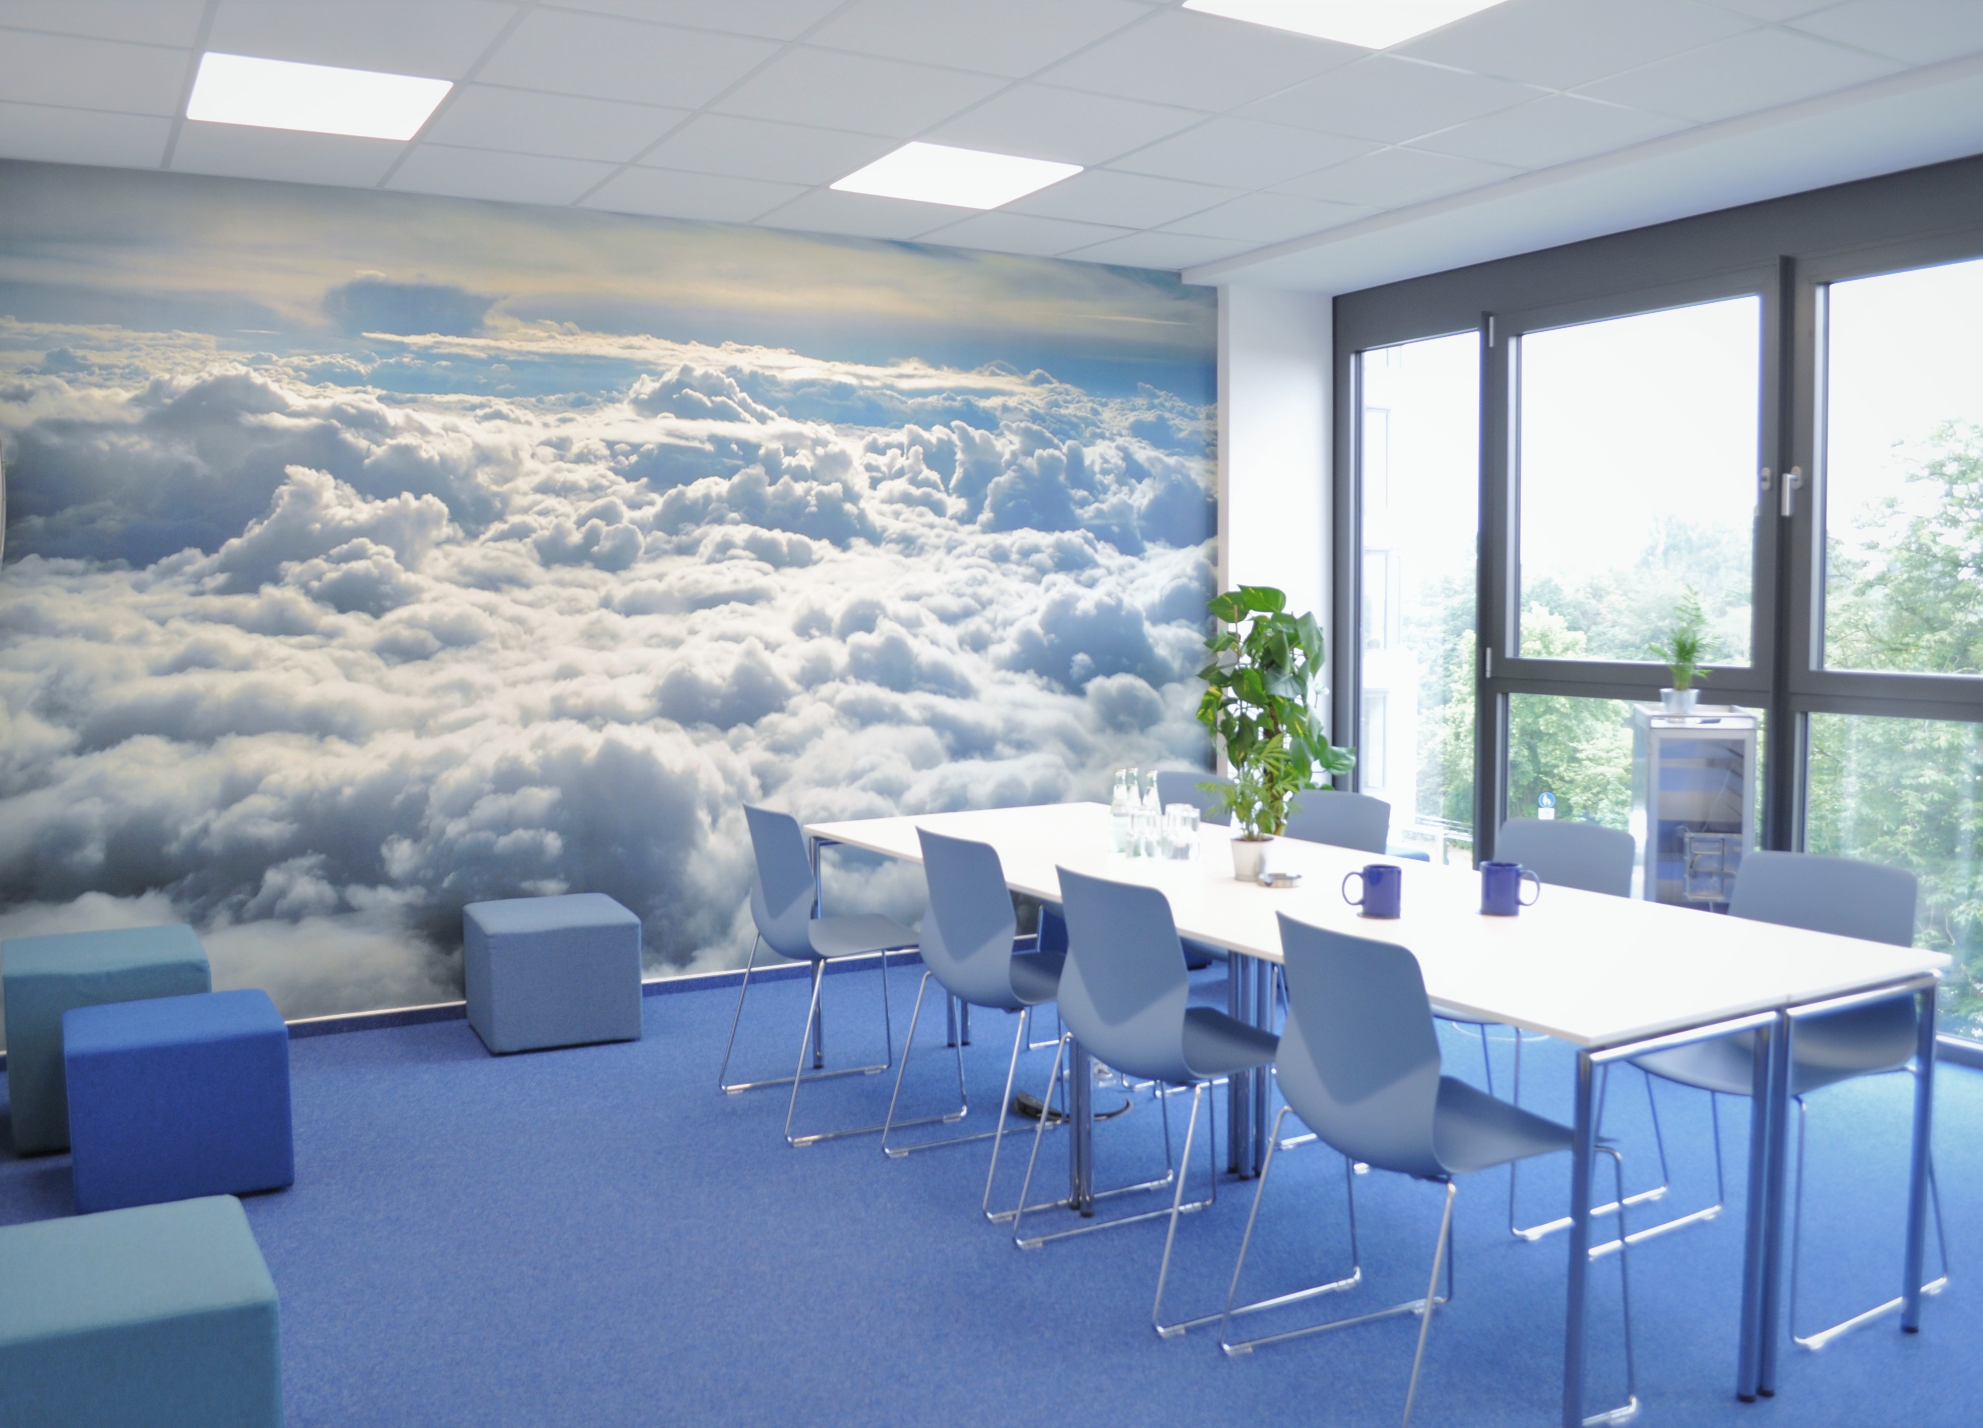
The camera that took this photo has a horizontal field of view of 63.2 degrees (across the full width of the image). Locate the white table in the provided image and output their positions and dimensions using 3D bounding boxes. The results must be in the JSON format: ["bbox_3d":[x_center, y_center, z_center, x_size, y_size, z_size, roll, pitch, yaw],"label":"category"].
[{"bbox_3d":[0.622,0.757,3.932,1.068,0.730,2.750,-3,5,-33],"label":"white table"}]

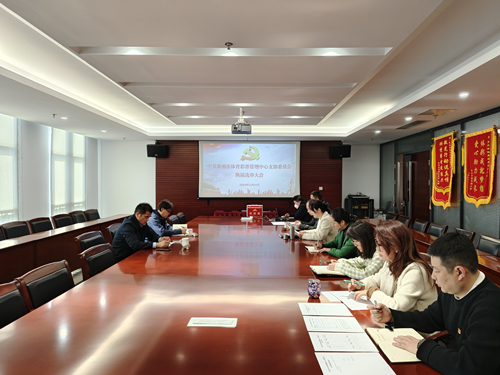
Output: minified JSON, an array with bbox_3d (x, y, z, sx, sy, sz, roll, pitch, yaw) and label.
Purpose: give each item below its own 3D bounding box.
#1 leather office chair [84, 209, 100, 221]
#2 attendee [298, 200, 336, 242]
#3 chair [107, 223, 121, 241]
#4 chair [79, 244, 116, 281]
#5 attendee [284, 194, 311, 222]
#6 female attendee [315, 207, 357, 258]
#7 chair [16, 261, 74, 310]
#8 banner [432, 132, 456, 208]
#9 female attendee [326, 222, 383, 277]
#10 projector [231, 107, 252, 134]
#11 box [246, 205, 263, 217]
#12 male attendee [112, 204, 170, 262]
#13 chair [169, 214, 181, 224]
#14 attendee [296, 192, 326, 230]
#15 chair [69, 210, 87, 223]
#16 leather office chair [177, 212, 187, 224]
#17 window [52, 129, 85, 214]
[{"bbox_3d":[-3.239,0.941,7.342,0.580,0.900,0.550,0,1,1],"label":"leather office chair"},{"bbox_3d":[0.998,0.824,4.473,0.690,1.260,0.480,0,1,1],"label":"attendee"},{"bbox_3d":[-1.546,0.993,4.480,0.580,0.960,0.500,0,1,1],"label":"chair"},{"bbox_3d":[-1.101,1.016,2.950,0.580,0.960,0.500,0,1,1],"label":"chair"},{"bbox_3d":[1.142,0.803,6.750,0.750,1.270,0.500,0,1,-2],"label":"attendee"},{"bbox_3d":[1.006,0.845,3.523,0.690,1.250,0.480,0,1,1],"label":"female attendee"},{"bbox_3d":[-1.279,1.030,2.447,0.580,0.900,0.550,0,1,1],"label":"chair"},{"bbox_3d":[3.376,-0.265,5.790,0.060,1.270,0.700,0,1,1],"label":"banner"},{"bbox_3d":[1.069,0.896,2.950,0.780,1.200,0.520,0,1,1],"label":"female attendee"},{"bbox_3d":[-0.141,-1.059,5.308,0.320,0.420,0.280,0,1,1],"label":"projector"},{"bbox_3d":[0.117,0.533,7.450,0.350,0.270,0.240,0,1,1],"label":"box"},{"bbox_3d":[-1.315,0.815,3.945,0.720,1.280,0.530,0,1,1],"label":"male attendee"},{"bbox_3d":[-1.045,0.974,5.720,0.580,0.960,0.500,0,1,1],"label":"chair"},{"bbox_3d":[1.069,0.803,5.441,0.700,1.270,0.500,0,1,1],"label":"attendee"},{"bbox_3d":[-3.104,0.963,6.420,0.580,0.960,0.500,0,1,1],"label":"chair"},{"bbox_3d":[-1.036,0.965,6.280,0.580,0.960,0.500,0,1,1],"label":"leather office chair"},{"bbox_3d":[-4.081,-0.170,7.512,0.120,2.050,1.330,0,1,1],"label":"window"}]

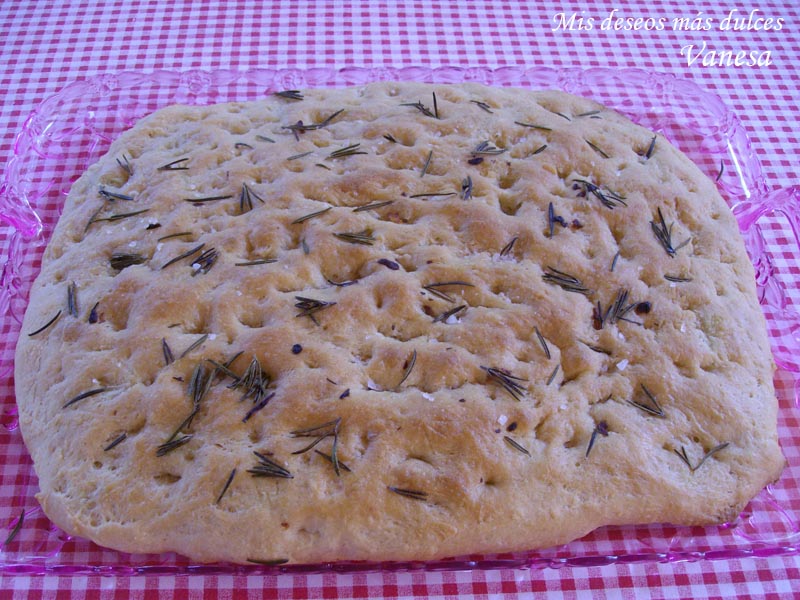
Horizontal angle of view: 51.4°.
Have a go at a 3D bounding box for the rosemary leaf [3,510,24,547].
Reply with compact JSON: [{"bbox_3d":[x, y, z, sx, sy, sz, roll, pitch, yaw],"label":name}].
[{"bbox_3d":[-0.148,0.088,0.320,0.002,0.003,0.015,11,54,6],"label":"rosemary leaf"}]

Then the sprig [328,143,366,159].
[{"bbox_3d":[-0.030,-0.083,0.464,0.022,0.004,0.009,-8,54,-8],"label":"sprig"}]

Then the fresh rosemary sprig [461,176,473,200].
[{"bbox_3d":[0.041,-0.067,0.501,0.006,0.006,0.021,3,53,1],"label":"fresh rosemary sprig"}]

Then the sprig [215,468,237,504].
[{"bbox_3d":[-0.081,0.087,0.388,0.002,0.002,0.018,17,55,11],"label":"sprig"}]

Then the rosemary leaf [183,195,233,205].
[{"bbox_3d":[-0.090,-0.047,0.390,0.023,0.003,0.003,-5,54,-6],"label":"rosemary leaf"}]

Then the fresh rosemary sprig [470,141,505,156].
[{"bbox_3d":[0.049,-0.087,0.471,0.022,0.004,0.010,-7,54,-7],"label":"fresh rosemary sprig"}]

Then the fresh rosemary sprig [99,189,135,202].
[{"bbox_3d":[-0.142,-0.051,0.412,0.021,0.005,0.007,21,56,14],"label":"fresh rosemary sprig"}]

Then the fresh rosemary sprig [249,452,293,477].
[{"bbox_3d":[-0.050,0.065,0.312,0.019,0.005,0.009,28,57,18],"label":"fresh rosemary sprig"}]

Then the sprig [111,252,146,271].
[{"bbox_3d":[-0.139,-0.018,0.420,0.019,0.004,0.011,9,53,5],"label":"sprig"}]

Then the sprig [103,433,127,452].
[{"bbox_3d":[-0.114,0.057,0.334,0.002,0.003,0.012,38,62,24],"label":"sprig"}]

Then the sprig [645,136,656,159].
[{"bbox_3d":[0.133,-0.081,0.441,0.002,0.004,0.021,20,56,14],"label":"sprig"}]

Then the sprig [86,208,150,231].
[{"bbox_3d":[-0.151,-0.046,0.443,0.034,0.004,0.014,-22,57,-17],"label":"sprig"}]

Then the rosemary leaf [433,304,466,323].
[{"bbox_3d":[0.026,0.007,0.445,0.021,0.003,0.003,-26,58,-18],"label":"rosemary leaf"}]

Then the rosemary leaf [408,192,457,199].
[{"bbox_3d":[0.018,-0.056,0.443,0.026,0.003,0.003,-5,53,-5],"label":"rosemary leaf"}]

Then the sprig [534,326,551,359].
[{"bbox_3d":[0.066,0.020,0.387,0.003,0.003,0.019,-13,55,-11],"label":"sprig"}]

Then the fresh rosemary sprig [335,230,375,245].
[{"bbox_3d":[-0.023,-0.033,0.426,0.022,0.004,0.006,17,54,11],"label":"fresh rosemary sprig"}]

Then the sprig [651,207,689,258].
[{"bbox_3d":[0.126,-0.032,0.388,0.014,0.005,0.030,-14,55,-12],"label":"sprig"}]

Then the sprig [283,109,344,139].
[{"bbox_3d":[-0.047,-0.097,0.446,0.014,0.006,0.035,37,61,23],"label":"sprig"}]

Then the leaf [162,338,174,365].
[{"bbox_3d":[-0.120,0.026,0.430,0.004,0.003,0.017,-18,56,-13],"label":"leaf"}]

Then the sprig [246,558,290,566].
[{"bbox_3d":[-0.060,0.120,0.382,0.021,0.004,0.004,0,53,-1],"label":"sprig"}]

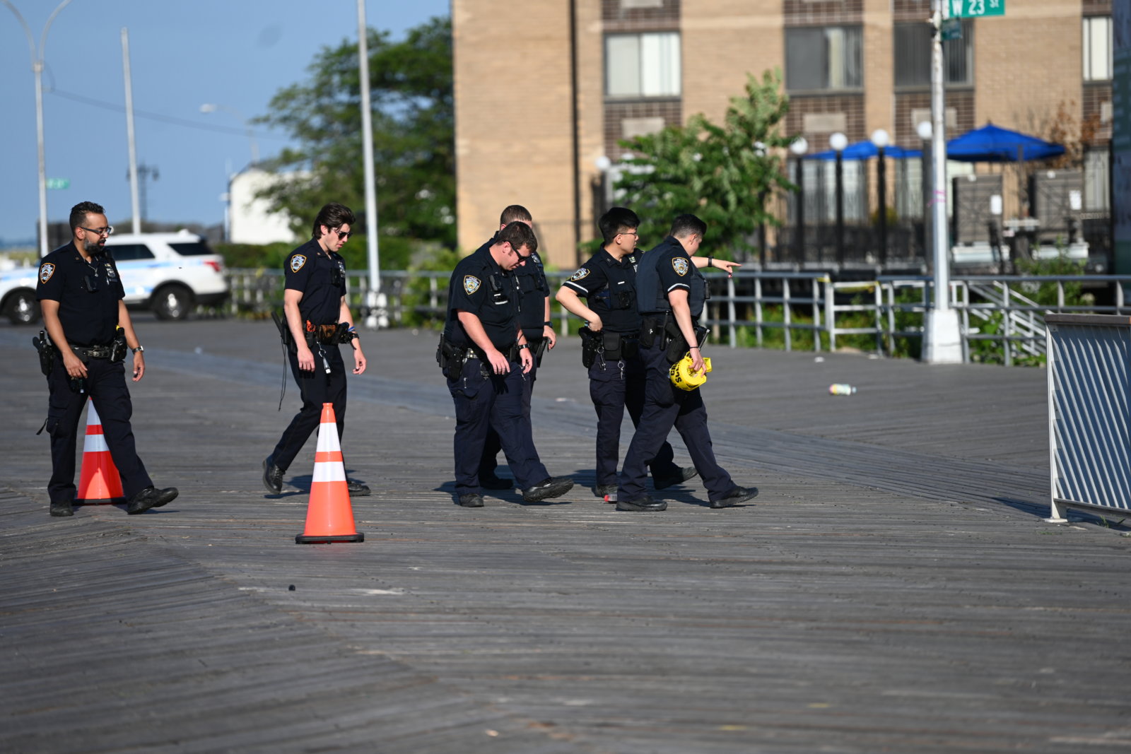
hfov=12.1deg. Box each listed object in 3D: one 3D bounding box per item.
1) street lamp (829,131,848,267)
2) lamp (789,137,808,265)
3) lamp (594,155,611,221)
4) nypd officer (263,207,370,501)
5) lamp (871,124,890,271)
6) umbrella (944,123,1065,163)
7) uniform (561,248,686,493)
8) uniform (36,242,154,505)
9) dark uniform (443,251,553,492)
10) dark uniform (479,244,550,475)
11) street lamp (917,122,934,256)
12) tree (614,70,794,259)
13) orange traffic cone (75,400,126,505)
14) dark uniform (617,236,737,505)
[{"bbox_3d":[4.762,-3.098,93.000,0.310,2.370,0.310,-1,2,0],"label":"street lamp"},{"bbox_3d":[3.931,-2.946,90.000,0.320,2.150,0.320,-1,2,0],"label":"lamp"},{"bbox_3d":[0.766,-3.451,109.000,0.320,2.150,0.320,-1,2,0],"label":"lamp"},{"bbox_3d":[-1.542,-0.169,33.000,0.680,1.800,0.560,0,2,30],"label":"nypd officer"},{"bbox_3d":[5.379,-3.068,91.200,0.310,2.370,0.310,-1,2,0],"label":"lamp"},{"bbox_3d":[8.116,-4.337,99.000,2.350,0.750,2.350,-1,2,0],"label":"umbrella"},{"bbox_3d":[0.361,-0.045,32.300,0.600,1.460,0.620,0,2,38],"label":"uniform"},{"bbox_3d":[-2.726,-0.013,31.000,0.560,1.530,0.600,1,2,45],"label":"uniform"},{"bbox_3d":[-0.400,-0.041,30.800,0.560,1.470,0.560,0,2,33],"label":"dark uniform"},{"bbox_3d":[-0.305,-0.110,32.600,0.480,1.500,0.550,0,2,40],"label":"dark uniform"},{"bbox_3d":[5.461,-2.812,81.000,0.320,2.150,0.320,-1,2,0],"label":"street lamp"},{"bbox_3d":[1.993,-2.488,79.000,2.800,4.000,2.700,-1,2,0],"label":"tree"},{"bbox_3d":[-2.750,0.392,31.600,0.360,0.711,0.360,-1,2,0],"label":"orange traffic cone"},{"bbox_3d":[0.632,-0.037,30.200,0.640,1.520,0.500,-2,2,-21],"label":"dark uniform"}]

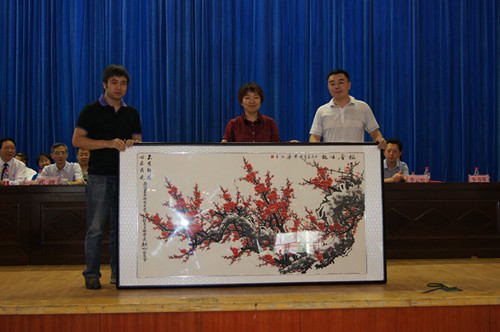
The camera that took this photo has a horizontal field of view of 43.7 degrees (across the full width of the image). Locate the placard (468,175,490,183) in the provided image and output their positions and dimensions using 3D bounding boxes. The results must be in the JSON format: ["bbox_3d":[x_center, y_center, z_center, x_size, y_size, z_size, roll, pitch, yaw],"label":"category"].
[{"bbox_3d":[2.364,0.139,6.430,0.210,0.088,0.060,0,1,-3],"label":"placard"}]

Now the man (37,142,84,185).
[{"bbox_3d":[-1.963,0.335,6.520,0.520,1.200,0.680,0,1,-10],"label":"man"}]

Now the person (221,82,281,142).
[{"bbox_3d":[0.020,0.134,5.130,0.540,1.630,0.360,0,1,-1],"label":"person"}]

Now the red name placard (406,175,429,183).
[{"bbox_3d":[1.710,0.138,6.380,0.210,0.088,0.060,0,1,-3],"label":"red name placard"}]

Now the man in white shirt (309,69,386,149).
[{"bbox_3d":[0.812,0.073,5.200,0.620,1.750,0.380,0,1,7],"label":"man in white shirt"}]

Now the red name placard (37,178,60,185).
[{"bbox_3d":[-1.970,0.161,6.080,0.205,0.088,0.060,0,1,-3],"label":"red name placard"}]

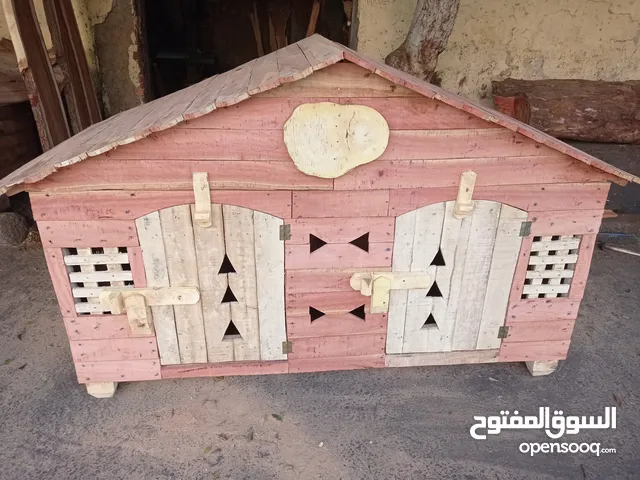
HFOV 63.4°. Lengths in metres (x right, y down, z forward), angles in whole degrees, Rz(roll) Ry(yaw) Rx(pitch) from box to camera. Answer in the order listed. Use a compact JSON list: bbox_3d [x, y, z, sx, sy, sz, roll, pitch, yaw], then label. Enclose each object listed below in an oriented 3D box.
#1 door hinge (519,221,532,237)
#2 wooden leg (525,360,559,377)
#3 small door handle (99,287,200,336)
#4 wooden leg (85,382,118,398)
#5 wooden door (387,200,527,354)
[{"bbox_3d":[0.682,-0.035,1.710,0.040,0.056,0.010,-2,26,-4],"label":"door hinge"},{"bbox_3d":[0.862,0.472,2.029,0.097,0.069,0.100,-2,26,-4],"label":"wooden leg"},{"bbox_3d":[-0.553,0.225,1.711,0.320,0.163,0.053,-2,26,-4],"label":"small door handle"},{"bbox_3d":[-0.789,0.519,1.917,0.105,0.075,0.100,-2,26,-4],"label":"wooden leg"},{"bbox_3d":[0.460,0.140,1.789,0.435,0.600,0.026,-2,26,-4],"label":"wooden door"}]

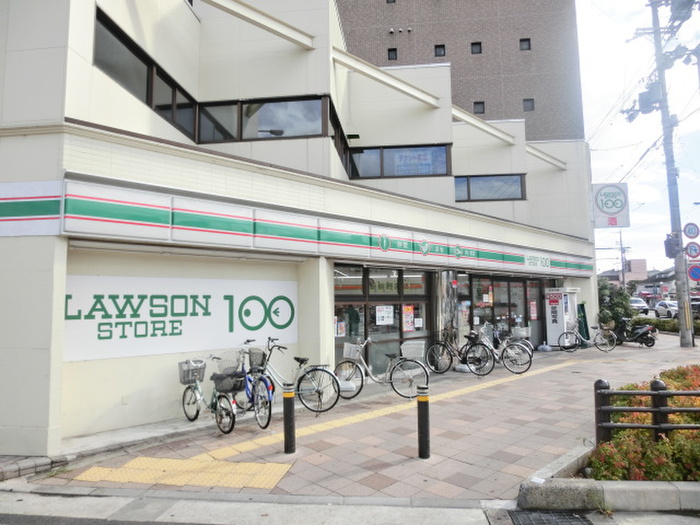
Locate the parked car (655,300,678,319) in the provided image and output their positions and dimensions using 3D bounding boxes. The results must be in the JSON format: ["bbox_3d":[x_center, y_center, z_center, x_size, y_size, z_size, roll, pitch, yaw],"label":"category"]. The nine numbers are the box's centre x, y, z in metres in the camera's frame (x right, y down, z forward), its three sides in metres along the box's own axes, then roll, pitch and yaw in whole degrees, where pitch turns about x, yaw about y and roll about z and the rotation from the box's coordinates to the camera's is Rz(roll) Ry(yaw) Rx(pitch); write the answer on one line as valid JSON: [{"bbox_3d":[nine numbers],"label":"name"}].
[{"bbox_3d":[28.808,4.160,43.142,1.700,1.500,4.000,-2,-5,12],"label":"parked car"}]

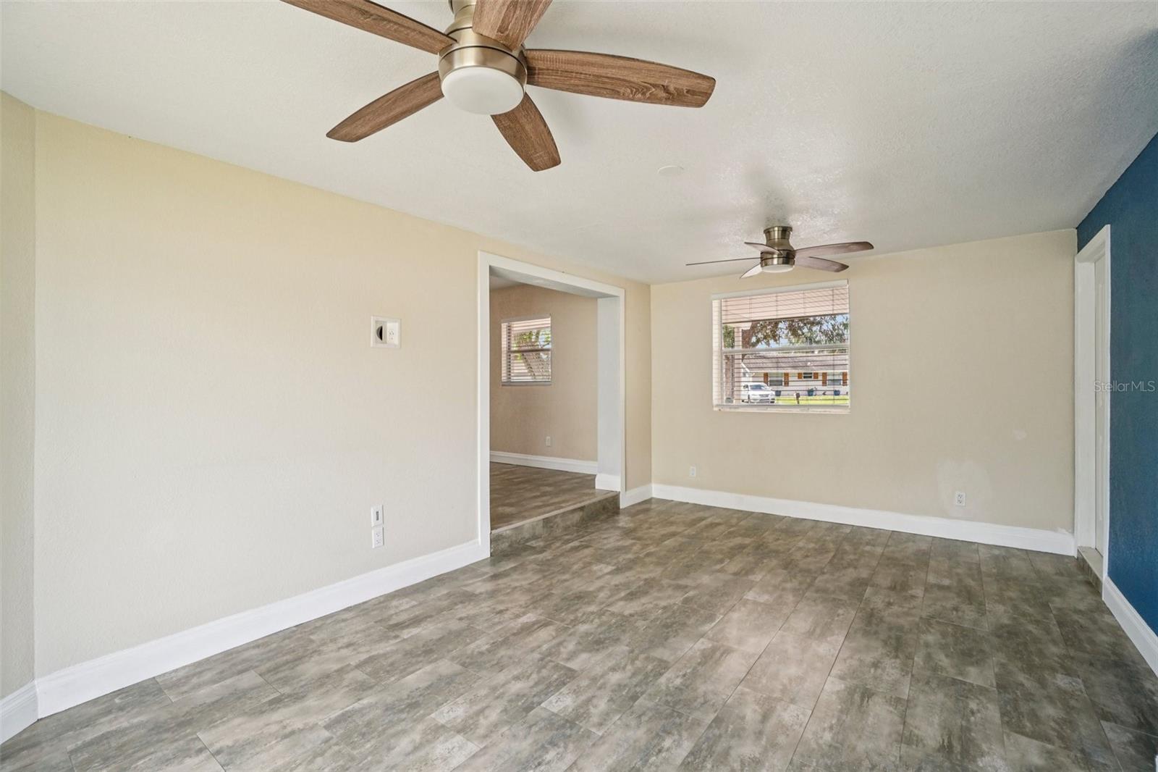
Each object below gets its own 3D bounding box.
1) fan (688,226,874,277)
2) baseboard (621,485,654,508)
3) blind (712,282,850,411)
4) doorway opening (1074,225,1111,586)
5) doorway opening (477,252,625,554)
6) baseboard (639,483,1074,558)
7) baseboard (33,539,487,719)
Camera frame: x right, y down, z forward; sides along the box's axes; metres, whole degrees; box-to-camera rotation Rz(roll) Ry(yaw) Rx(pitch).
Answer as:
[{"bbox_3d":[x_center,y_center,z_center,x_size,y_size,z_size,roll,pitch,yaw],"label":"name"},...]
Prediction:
[{"bbox_3d":[1.475,-0.997,3.580,1.300,0.310,1.300,0,0,33],"label":"fan"},{"bbox_3d":[0.637,1.200,5.311,0.020,0.160,0.630,0,0,40],"label":"baseboard"},{"bbox_3d":[1.985,-0.365,4.838,1.283,1.200,0.060,0,0,33],"label":"blind"},{"bbox_3d":[3.463,0.166,3.169,0.180,2.252,1.068,0,0,39],"label":"doorway opening"},{"bbox_3d":[-0.201,0.143,4.362,0.220,2.284,1.975,0,0,38],"label":"doorway opening"},{"bbox_3d":[2.313,1.204,4.615,3.471,0.160,0.020,0,0,33],"label":"baseboard"},{"bbox_3d":[-1.403,1.215,2.747,0.020,0.160,2.233,0,0,39],"label":"baseboard"}]

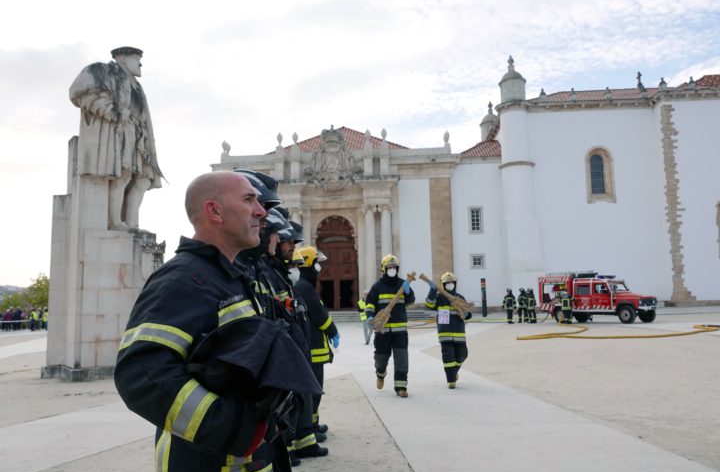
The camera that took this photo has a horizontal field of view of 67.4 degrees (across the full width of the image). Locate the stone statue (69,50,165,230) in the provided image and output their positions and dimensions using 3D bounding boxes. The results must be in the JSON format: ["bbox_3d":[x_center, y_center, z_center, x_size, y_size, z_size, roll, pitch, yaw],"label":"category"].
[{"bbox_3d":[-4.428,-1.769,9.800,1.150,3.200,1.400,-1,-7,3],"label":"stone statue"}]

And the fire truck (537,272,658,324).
[{"bbox_3d":[11.288,2.944,25.770,1.830,2.360,5.100,3,-8,-34],"label":"fire truck"}]

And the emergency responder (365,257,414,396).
[{"bbox_3d":[0.404,1.162,7.029,0.680,1.840,0.520,-1,-7,-2],"label":"emergency responder"}]

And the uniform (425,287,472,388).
[{"bbox_3d":[1.239,1.404,7.602,0.640,1.400,0.480,-1,-7,0],"label":"uniform"}]

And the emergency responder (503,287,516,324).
[{"bbox_3d":[7.281,3.434,26.300,0.640,1.740,0.400,-2,-7,6],"label":"emergency responder"}]

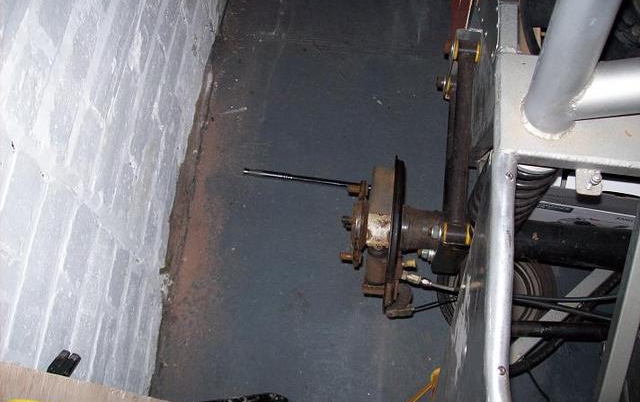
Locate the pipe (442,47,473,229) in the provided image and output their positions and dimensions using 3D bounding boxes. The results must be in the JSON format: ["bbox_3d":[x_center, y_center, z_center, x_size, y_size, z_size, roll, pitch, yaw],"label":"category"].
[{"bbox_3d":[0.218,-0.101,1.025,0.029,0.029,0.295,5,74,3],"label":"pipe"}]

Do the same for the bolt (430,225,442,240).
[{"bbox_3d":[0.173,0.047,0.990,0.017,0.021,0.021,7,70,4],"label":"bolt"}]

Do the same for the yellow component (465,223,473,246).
[{"bbox_3d":[0.220,0.050,0.985,0.008,0.032,0.032,7,70,4],"label":"yellow component"}]

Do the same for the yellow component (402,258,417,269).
[{"bbox_3d":[0.136,0.095,1.010,0.020,0.015,0.015,7,70,4],"label":"yellow component"}]

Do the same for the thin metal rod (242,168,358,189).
[{"bbox_3d":[-0.032,-0.046,1.409,0.266,0.015,0.015,7,70,4],"label":"thin metal rod"}]

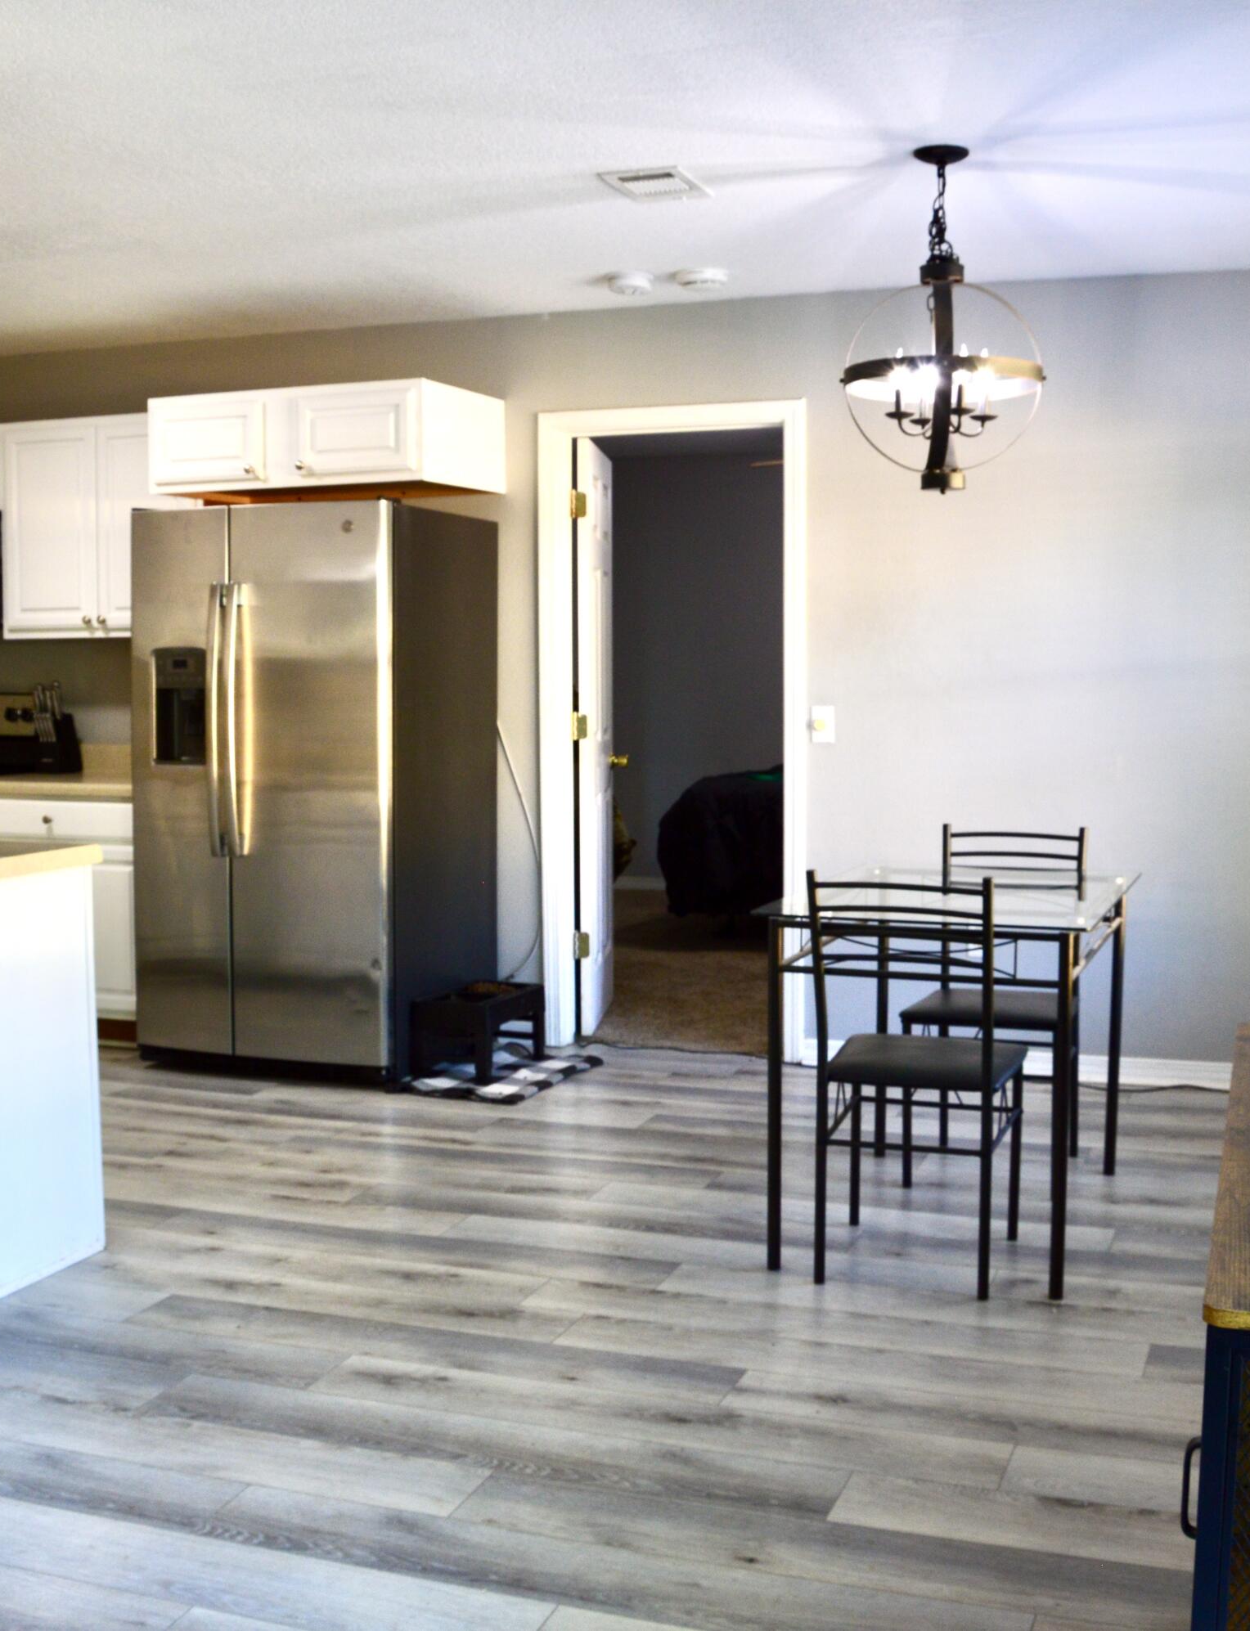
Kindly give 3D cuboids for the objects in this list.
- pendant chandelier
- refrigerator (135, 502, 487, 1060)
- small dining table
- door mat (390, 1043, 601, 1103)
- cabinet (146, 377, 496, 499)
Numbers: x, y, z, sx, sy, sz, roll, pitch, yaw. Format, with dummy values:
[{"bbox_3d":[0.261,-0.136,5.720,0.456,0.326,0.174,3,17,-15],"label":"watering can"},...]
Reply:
[{"bbox_3d":[0.717,-1.120,4.184,0.455,0.759,0.455,1,4,20],"label":"pendant chandelier"},{"bbox_3d":[-0.996,-0.087,5.945,0.890,1.748,0.840,1,4,20],"label":"refrigerator"},{"bbox_3d":[0.756,0.539,4.113,0.662,0.742,1.125,1,4,20],"label":"small dining table"},{"bbox_3d":[-0.387,0.829,5.912,0.450,0.015,0.720,1,4,24],"label":"door mat"},{"bbox_3d":[-0.960,-1.197,5.992,0.965,0.308,0.620,1,4,20],"label":"cabinet"}]

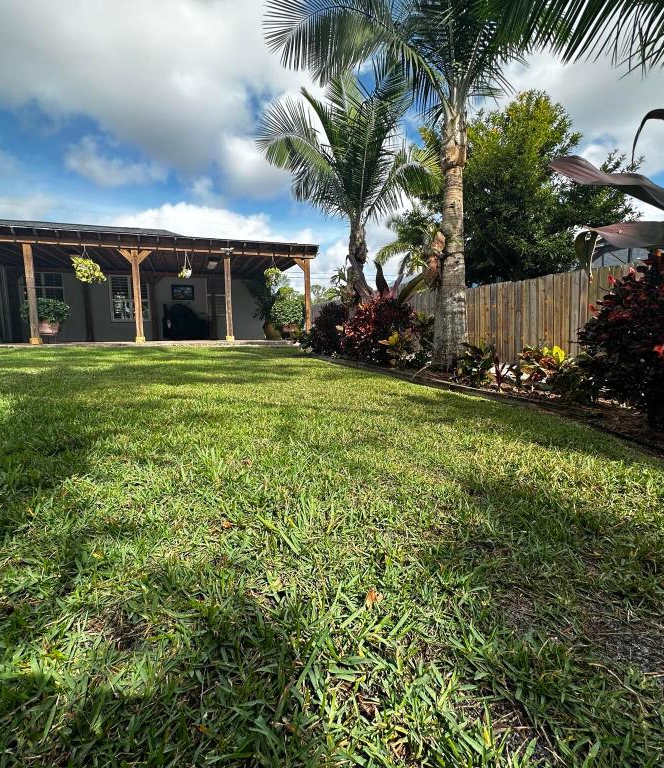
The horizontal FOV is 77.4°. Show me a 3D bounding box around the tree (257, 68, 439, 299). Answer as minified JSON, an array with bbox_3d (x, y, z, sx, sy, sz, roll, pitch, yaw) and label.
[{"bbox_3d":[0.247,-2.609,6.604,2.700,4.350,2.600,0,8,0],"label":"tree"}]

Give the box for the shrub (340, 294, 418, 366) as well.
[{"bbox_3d":[0.682,-0.813,5.945,1.080,0.970,1.000,0,8,0],"label":"shrub"}]

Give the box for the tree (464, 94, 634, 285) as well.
[{"bbox_3d":[5.212,-3.994,10.453,4.900,6.200,4.700,0,8,0],"label":"tree"}]

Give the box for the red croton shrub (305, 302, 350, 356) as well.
[{"bbox_3d":[-0.059,-0.937,7.038,0.820,0.920,0.820,0,8,0],"label":"red croton shrub"}]

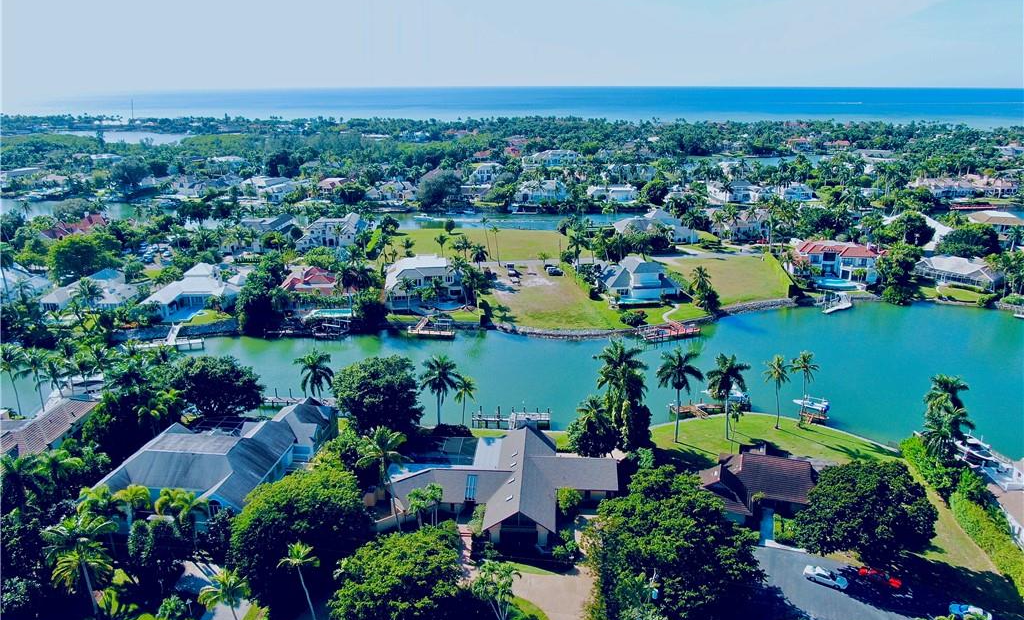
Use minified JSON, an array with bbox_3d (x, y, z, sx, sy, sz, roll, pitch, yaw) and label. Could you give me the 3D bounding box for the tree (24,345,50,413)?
[{"bbox_3d":[-89.300,13.390,134.252,5.000,13.200,5.000,0,18,0],"label":"tree"}]

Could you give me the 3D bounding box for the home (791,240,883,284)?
[{"bbox_3d":[103.508,-16.379,227.066,25.500,9.300,20.000,3,18,10],"label":"home"}]

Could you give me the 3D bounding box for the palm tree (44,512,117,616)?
[{"bbox_3d":[-49.200,29.939,82.640,8.200,12.900,8.000,0,18,0],"label":"palm tree"}]

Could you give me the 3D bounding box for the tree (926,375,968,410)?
[{"bbox_3d":[69.631,17.042,115.129,6.560,13.600,6.560,0,18,0],"label":"tree"}]

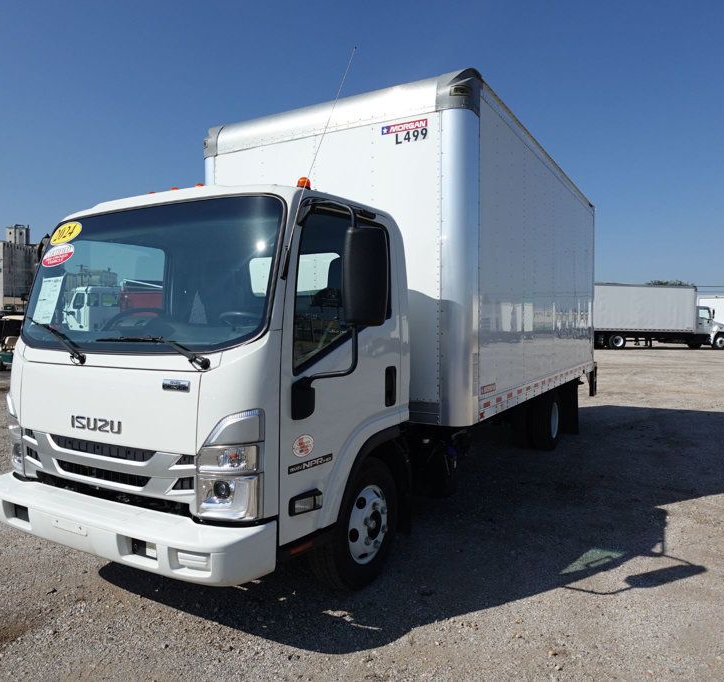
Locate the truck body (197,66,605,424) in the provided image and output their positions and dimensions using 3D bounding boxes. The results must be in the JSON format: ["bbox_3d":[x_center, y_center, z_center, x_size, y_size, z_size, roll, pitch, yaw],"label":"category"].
[{"bbox_3d":[1.002,-0.722,6.871,2.572,2.470,5.410,1,2,31],"label":"truck body"}]

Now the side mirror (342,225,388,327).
[{"bbox_3d":[0.015,-0.276,2.456,0.190,0.425,0.100,0,2,13],"label":"side mirror"}]

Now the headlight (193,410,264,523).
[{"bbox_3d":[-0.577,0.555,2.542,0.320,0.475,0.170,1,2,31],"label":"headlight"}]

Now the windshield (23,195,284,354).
[{"bbox_3d":[-1.246,-0.339,3.071,1.930,0.868,0.140,1,-15,31],"label":"windshield"}]

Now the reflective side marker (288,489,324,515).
[{"bbox_3d":[-0.255,0.727,2.569,0.050,0.082,0.205,1,2,30],"label":"reflective side marker"}]

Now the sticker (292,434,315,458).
[{"bbox_3d":[-0.280,0.505,2.732,0.010,0.113,0.155,1,2,31],"label":"sticker"}]

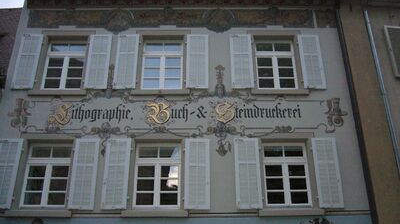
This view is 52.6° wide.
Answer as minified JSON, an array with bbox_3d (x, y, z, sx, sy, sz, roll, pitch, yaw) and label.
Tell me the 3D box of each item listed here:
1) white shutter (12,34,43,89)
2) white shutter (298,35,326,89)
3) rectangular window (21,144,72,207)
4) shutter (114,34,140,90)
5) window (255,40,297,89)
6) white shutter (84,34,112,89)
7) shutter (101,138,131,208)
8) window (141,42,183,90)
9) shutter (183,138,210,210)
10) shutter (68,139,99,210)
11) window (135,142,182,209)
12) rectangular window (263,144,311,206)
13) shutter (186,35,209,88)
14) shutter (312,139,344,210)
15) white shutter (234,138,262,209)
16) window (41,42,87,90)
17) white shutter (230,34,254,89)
[{"bbox_3d":[-4.754,-1.401,11.215,0.582,1.738,0.050,0,-24,-1],"label":"white shutter"},{"bbox_3d":[3.198,-1.455,11.569,0.586,1.772,0.050,0,-23,0],"label":"white shutter"},{"bbox_3d":[-3.880,1.629,10.358,1.135,1.667,0.100,0,-23,0],"label":"rectangular window"},{"bbox_3d":[-2.023,-1.404,11.242,0.591,1.742,0.050,0,-24,-1],"label":"shutter"},{"bbox_3d":[2.132,-1.295,11.402,1.082,1.533,0.100,0,-24,-1],"label":"window"},{"bbox_3d":[-2.796,-1.403,11.235,0.595,1.741,0.050,0,-24,-1],"label":"white shutter"},{"bbox_3d":[-2.093,1.545,10.245,0.605,1.823,0.050,0,-23,0],"label":"shutter"},{"bbox_3d":[-1.082,-1.323,11.649,1.167,1.554,0.100,0,-23,0],"label":"window"},{"bbox_3d":[-0.071,1.541,10.256,0.623,1.823,0.050,0,-23,0],"label":"shutter"},{"bbox_3d":[-2.816,1.512,9.942,0.586,1.779,0.050,0,-24,-1],"label":"shutter"},{"bbox_3d":[-1.042,1.595,10.091,1.135,1.653,0.100,0,-24,-1],"label":"window"},{"bbox_3d":[2.213,1.617,10.392,1.140,1.667,0.100,0,-23,0],"label":"rectangular window"},{"bbox_3d":[-0.061,-1.410,11.262,0.594,1.721,0.050,0,-24,-1],"label":"shutter"},{"bbox_3d":[3.229,1.535,10.275,0.612,1.823,0.050,0,-23,0],"label":"shutter"},{"bbox_3d":[1.187,1.502,9.983,0.593,1.777,0.050,0,-24,-1],"label":"white shutter"},{"bbox_3d":[-3.852,-1.317,11.634,1.171,1.554,0.100,0,-23,0],"label":"window"},{"bbox_3d":[1.190,-1.452,11.558,0.599,1.772,0.050,0,-23,0],"label":"white shutter"}]

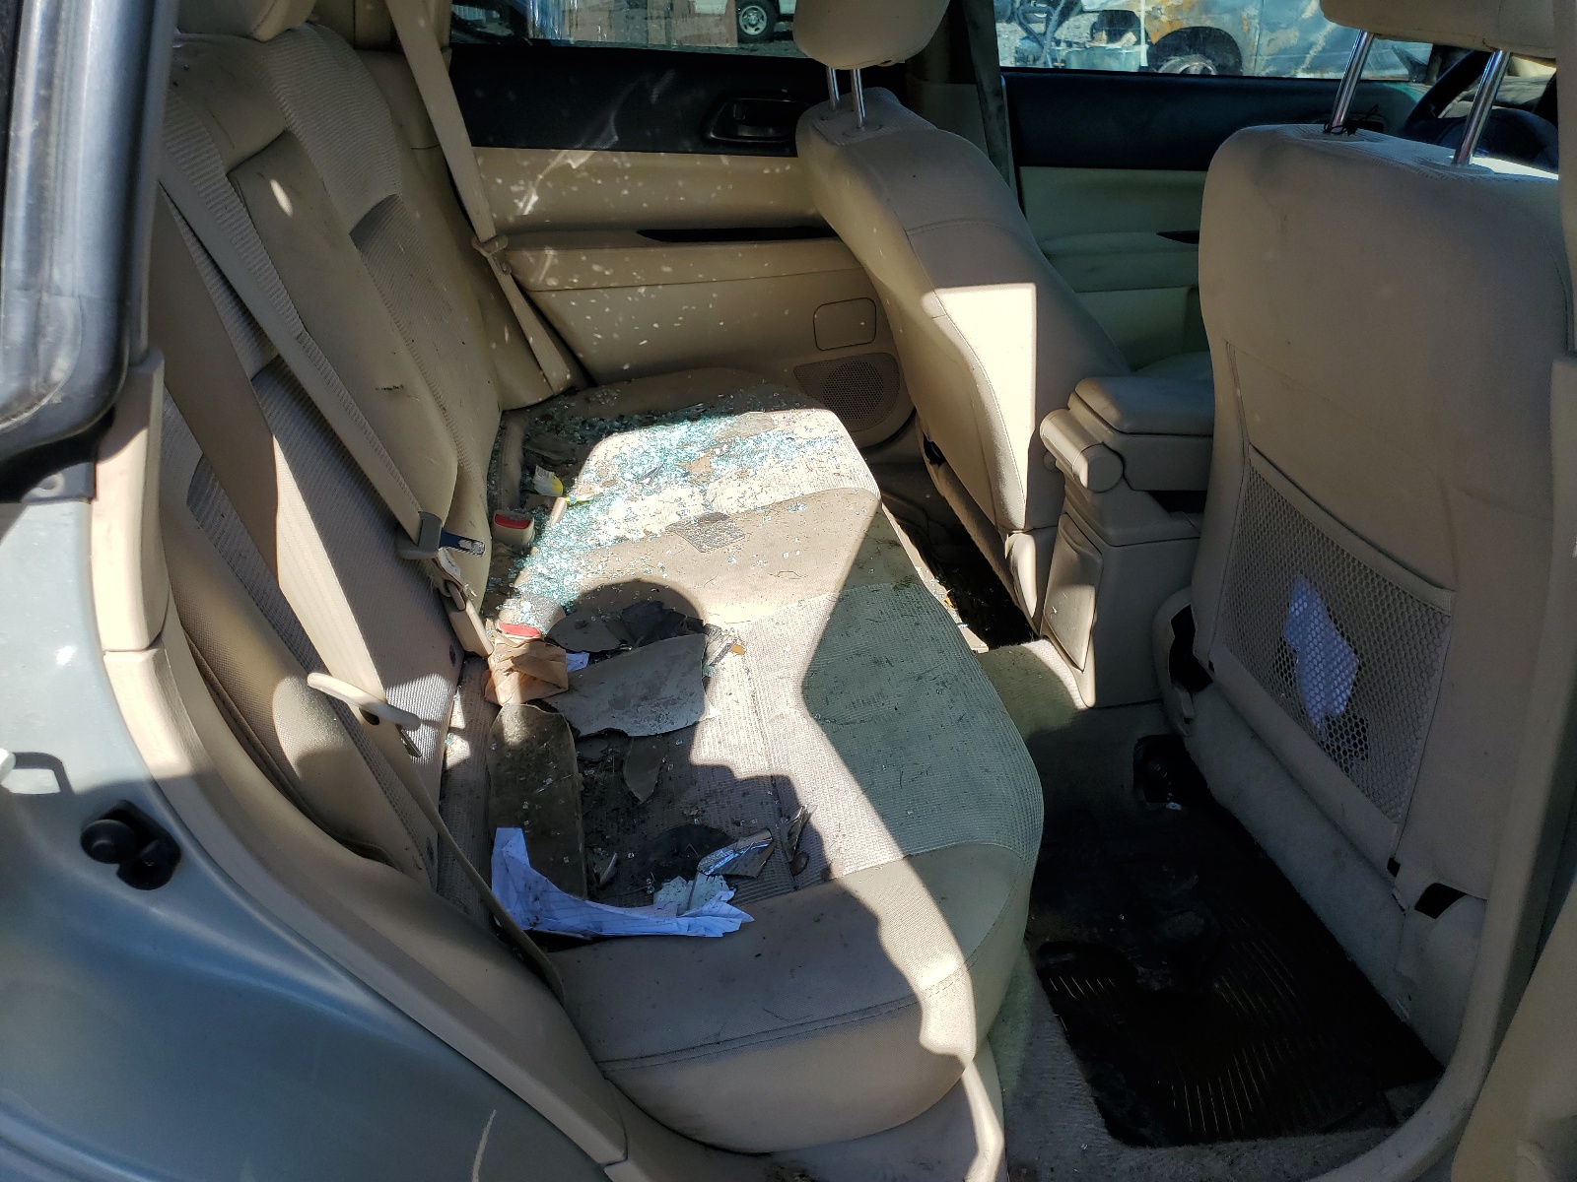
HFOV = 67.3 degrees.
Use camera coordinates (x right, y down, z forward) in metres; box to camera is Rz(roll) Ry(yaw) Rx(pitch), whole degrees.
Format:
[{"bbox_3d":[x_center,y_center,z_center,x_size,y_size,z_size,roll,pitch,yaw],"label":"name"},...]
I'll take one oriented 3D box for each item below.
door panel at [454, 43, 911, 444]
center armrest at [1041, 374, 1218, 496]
[{"bbox_3d":[-0.136,-0.501,1.835,0.705,0.620,0.090,-4,30,-10],"label":"door panel"},{"bbox_3d":[0.443,-0.184,1.337,0.290,0.100,0.140,-4,30,-10],"label":"center armrest"}]

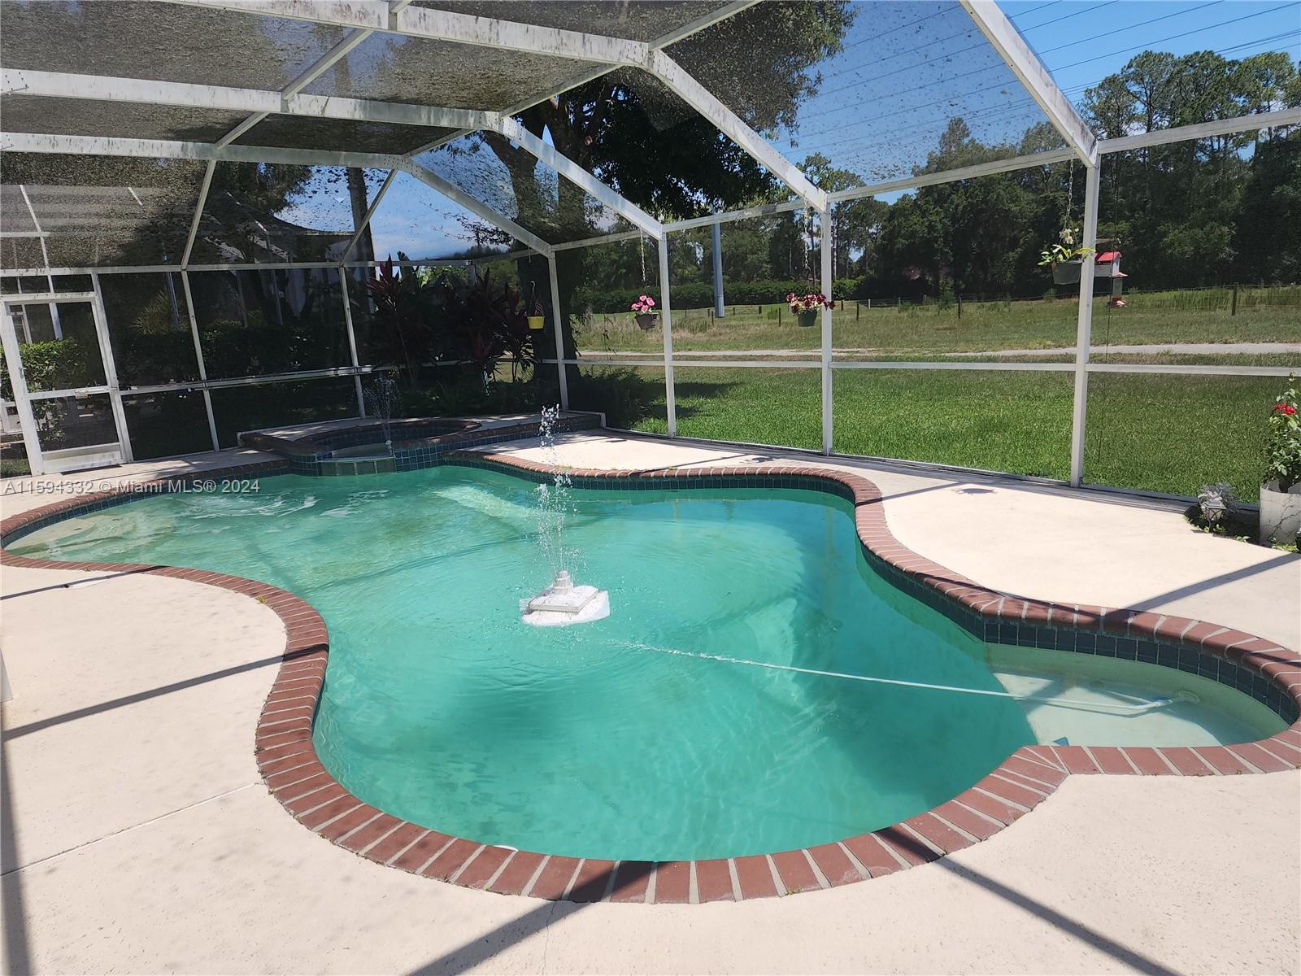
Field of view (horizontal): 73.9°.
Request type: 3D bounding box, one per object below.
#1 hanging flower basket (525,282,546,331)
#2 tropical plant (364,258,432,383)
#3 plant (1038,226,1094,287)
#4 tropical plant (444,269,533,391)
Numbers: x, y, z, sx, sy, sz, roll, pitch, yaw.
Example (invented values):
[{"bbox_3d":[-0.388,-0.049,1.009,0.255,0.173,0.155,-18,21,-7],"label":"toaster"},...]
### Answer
[{"bbox_3d":[-1.695,-2.684,12.761,0.284,0.721,0.260,-5,12,-7],"label":"hanging flower basket"},{"bbox_3d":[-3.901,-2.488,13.373,1.017,2.081,1.000,-7,13,-15],"label":"tropical plant"},{"bbox_3d":[3.192,-1.775,6.642,0.387,0.424,0.360,2,13,25],"label":"plant"},{"bbox_3d":[-2.494,-2.385,13.363,1.426,1.946,1.250,-6,12,-10],"label":"tropical plant"}]

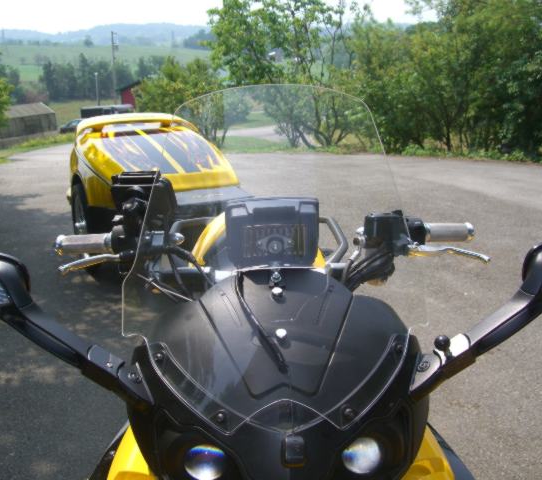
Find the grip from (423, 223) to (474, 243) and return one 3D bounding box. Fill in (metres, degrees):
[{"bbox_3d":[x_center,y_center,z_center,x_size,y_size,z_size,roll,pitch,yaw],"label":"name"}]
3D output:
[{"bbox_3d":[0.360,-0.015,1.415,0.125,0.037,0.038,-2,12,-26],"label":"grip"}]

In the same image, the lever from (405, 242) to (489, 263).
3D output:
[{"bbox_3d":[0.349,0.025,1.364,0.178,0.026,0.034,8,10,-19],"label":"lever"}]

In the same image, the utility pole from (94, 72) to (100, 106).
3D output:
[{"bbox_3d":[-17.446,-14.884,70.585,0.380,3.689,0.380,0,13,0],"label":"utility pole"}]

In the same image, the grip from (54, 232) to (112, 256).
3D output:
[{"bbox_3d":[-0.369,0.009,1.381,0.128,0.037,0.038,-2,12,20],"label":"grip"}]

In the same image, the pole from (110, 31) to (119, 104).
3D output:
[{"bbox_3d":[-17.927,-19.190,80.016,0.900,8.746,0.600,0,13,0],"label":"pole"}]

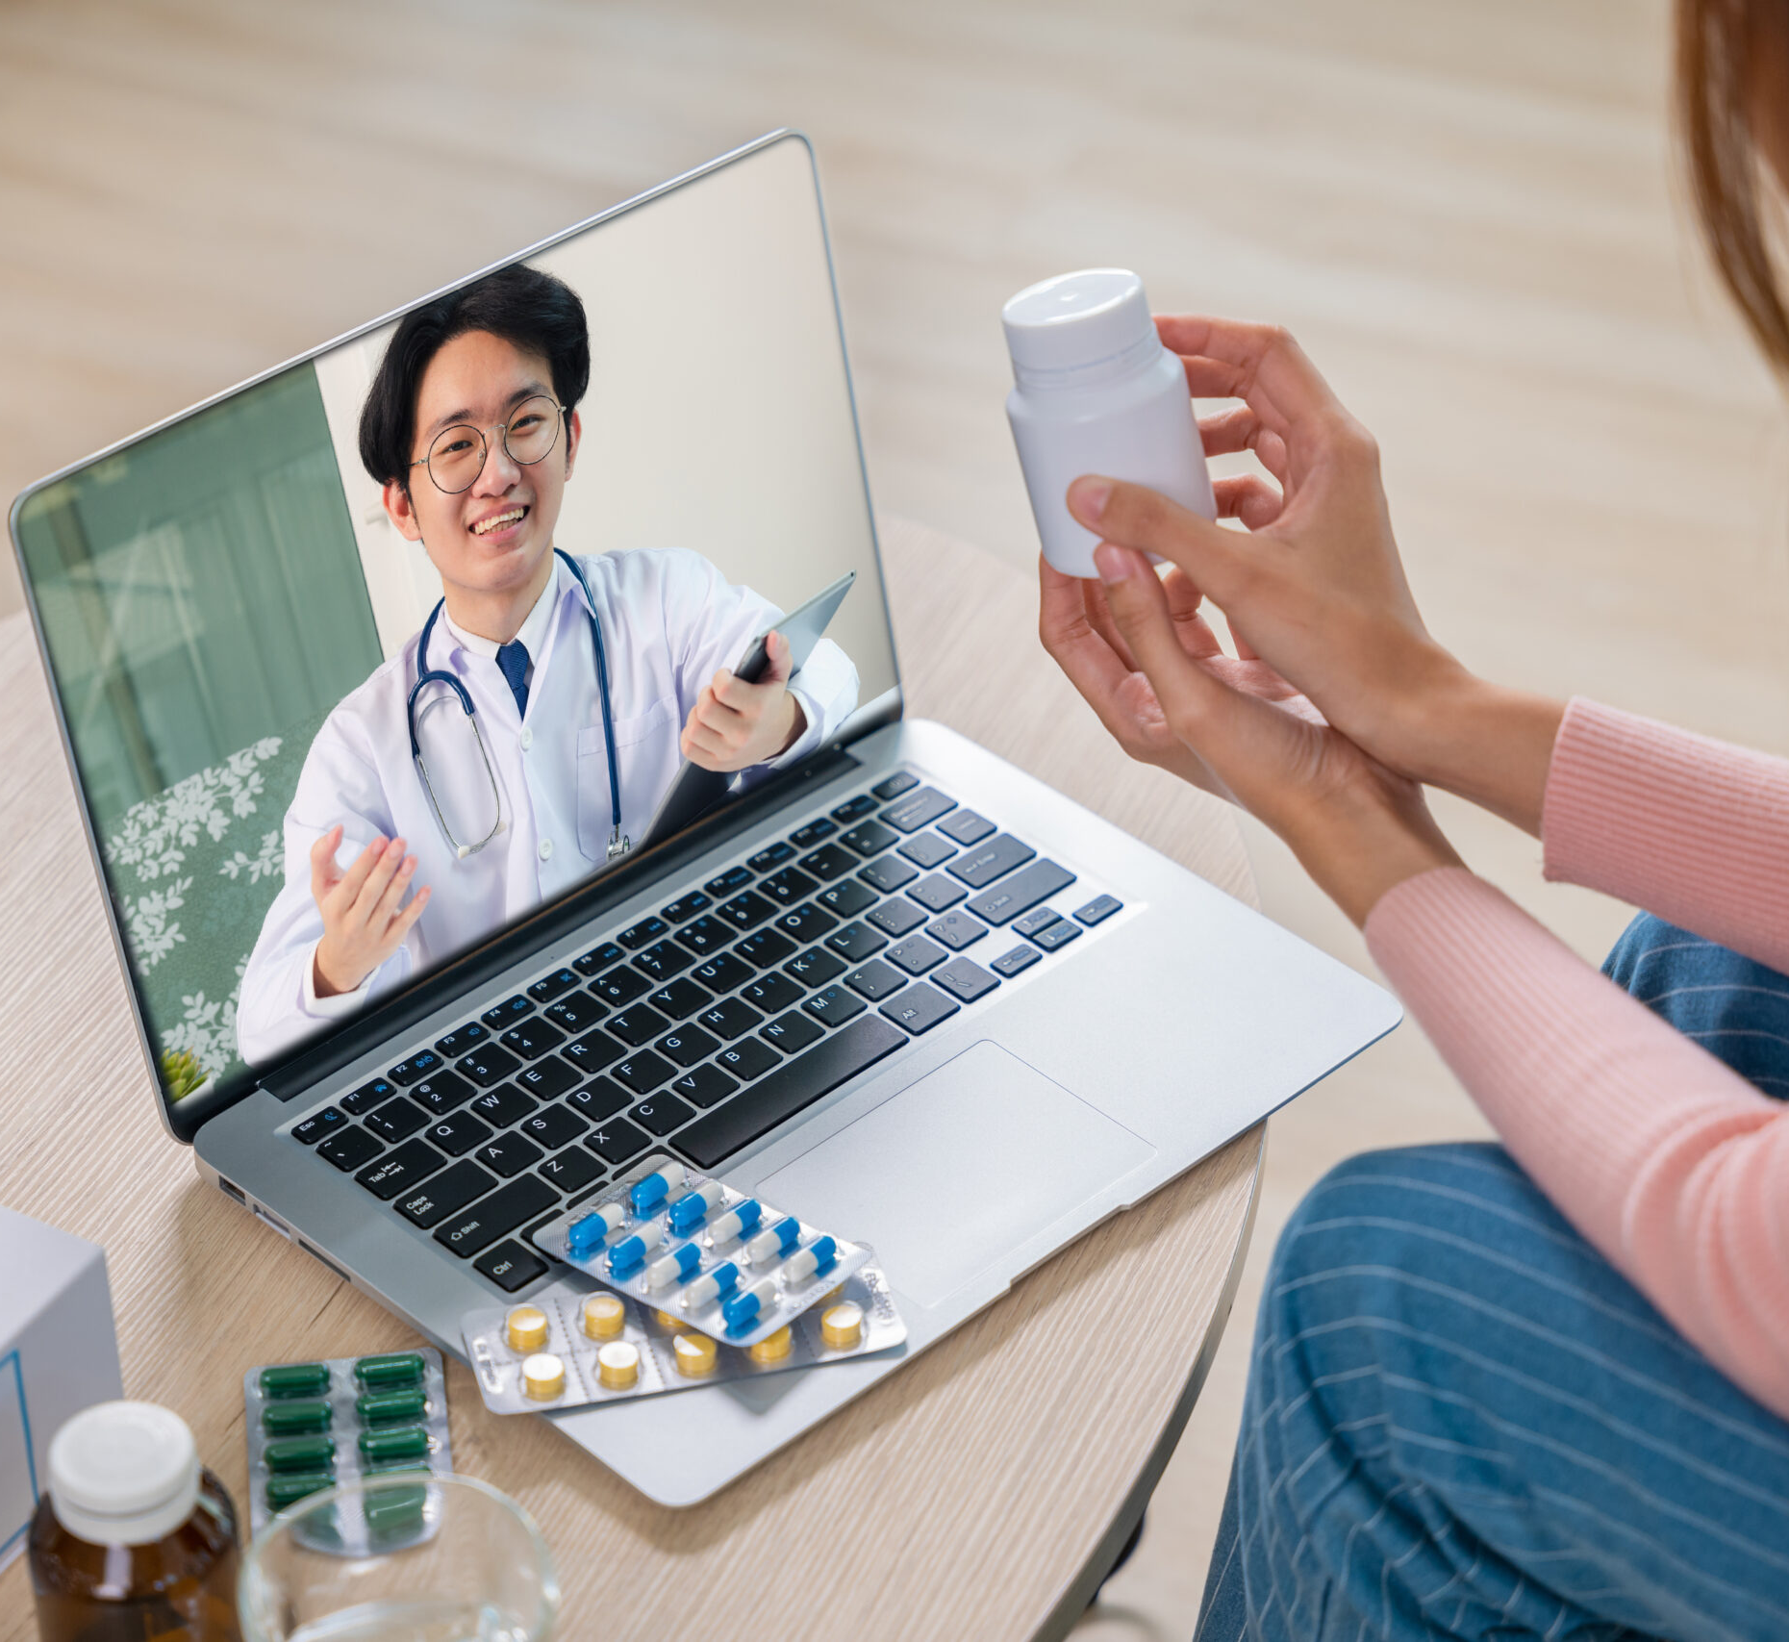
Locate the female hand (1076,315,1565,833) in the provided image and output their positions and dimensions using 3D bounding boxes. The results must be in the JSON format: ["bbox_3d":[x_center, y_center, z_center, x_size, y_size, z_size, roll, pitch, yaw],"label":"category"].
[{"bbox_3d":[0.125,-0.069,1.410,0.175,0.088,0.085,37,6,7],"label":"female hand"}]

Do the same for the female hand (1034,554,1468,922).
[{"bbox_3d":[0.107,-0.027,1.405,0.155,0.060,0.080,41,9,21],"label":"female hand"}]

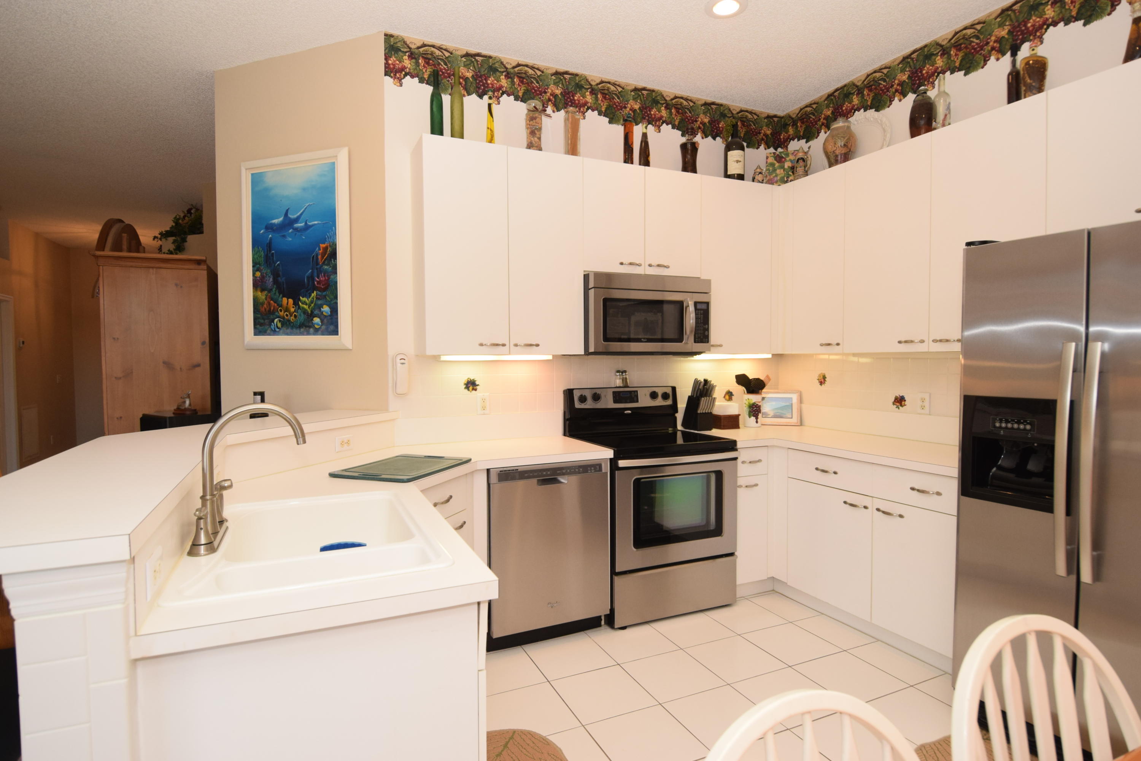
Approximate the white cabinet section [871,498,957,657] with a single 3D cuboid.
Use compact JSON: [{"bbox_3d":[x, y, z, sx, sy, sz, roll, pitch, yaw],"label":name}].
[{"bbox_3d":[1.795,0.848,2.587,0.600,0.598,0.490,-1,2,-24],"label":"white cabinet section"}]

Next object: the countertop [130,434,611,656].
[{"bbox_3d":[-0.379,0.391,2.131,1.615,0.039,1.952,-1,2,-24],"label":"countertop"}]

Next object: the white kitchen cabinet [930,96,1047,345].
[{"bbox_3d":[1.950,-0.650,2.565,0.313,1.034,0.469,-1,2,-24],"label":"white kitchen cabinet"}]

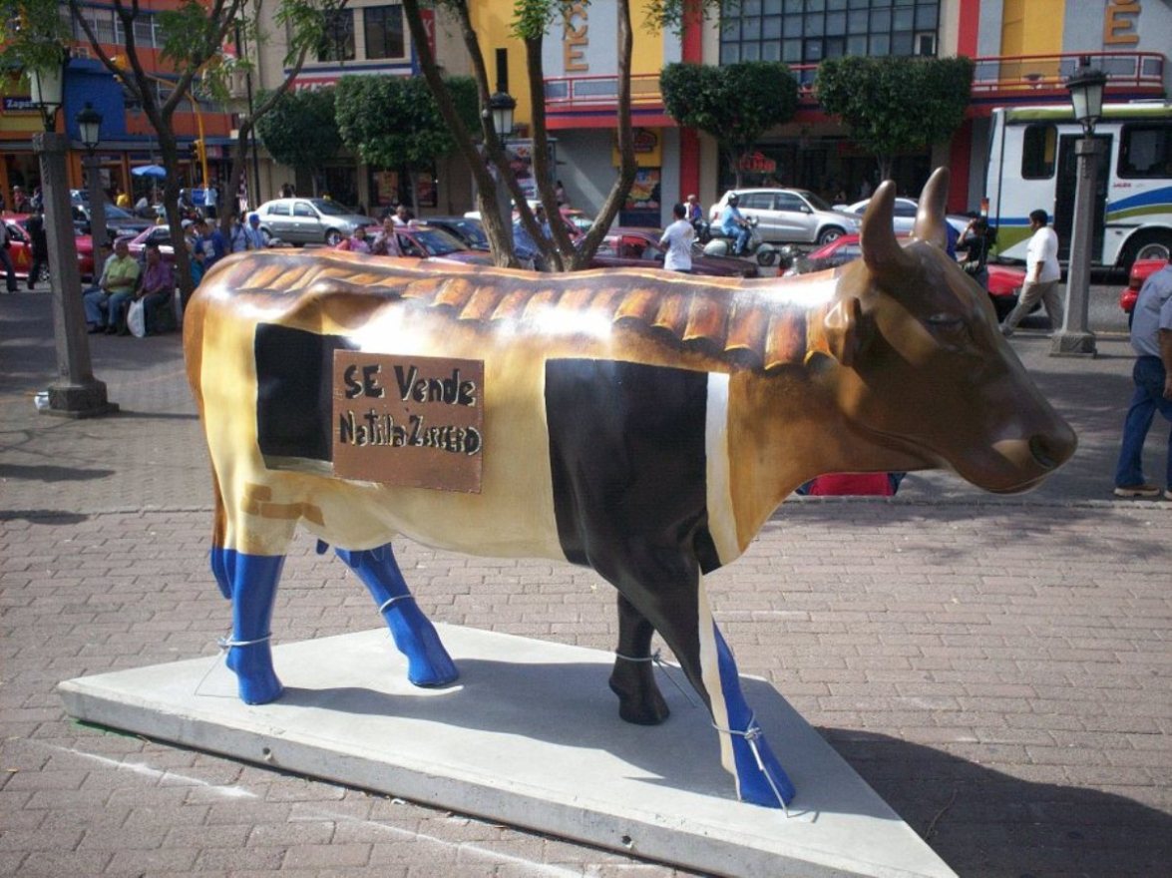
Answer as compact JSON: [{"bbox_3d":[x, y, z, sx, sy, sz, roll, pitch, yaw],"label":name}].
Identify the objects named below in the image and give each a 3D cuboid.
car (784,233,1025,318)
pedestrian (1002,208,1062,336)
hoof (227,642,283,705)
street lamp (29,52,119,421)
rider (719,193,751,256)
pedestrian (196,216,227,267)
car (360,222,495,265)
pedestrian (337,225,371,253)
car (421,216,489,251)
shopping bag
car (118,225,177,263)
[{"bbox_3d":[5.441,-2.723,20.284,4.120,1.390,1.660,2,12,16],"label":"car"},{"bbox_3d":[5.815,-2.161,15.924,0.720,1.660,0.520,2,13,10],"label":"pedestrian"},{"bbox_3d":[-0.927,0.652,3.420,0.140,0.160,0.105,5,13,26],"label":"hoof"},{"bbox_3d":[-4.531,-1.809,10.476,0.500,3.200,0.500,-13,18,-41],"label":"street lamp"},{"bbox_3d":[3.202,-4.552,26.246,0.700,1.300,0.550,4,13,18],"label":"rider"},{"bbox_3d":[-6.118,-2.769,19.997,0.360,1.680,0.500,-10,17,-35],"label":"pedestrian"},{"bbox_3d":[-3.632,-3.854,26.166,4.250,1.420,1.660,10,17,38],"label":"car"},{"bbox_3d":[-3.857,-2.880,20.978,0.480,1.520,0.340,1,14,6],"label":"pedestrian"},{"bbox_3d":[-3.010,-4.553,28.970,4.250,1.450,1.680,10,17,38],"label":"car"},{"bbox_3d":[-6.012,-1.621,16.300,0.240,0.530,0.200,-1,14,0],"label":"shopping bag"},{"bbox_3d":[-8.659,-4.105,27.400,4.250,1.400,1.680,5,12,25],"label":"car"}]

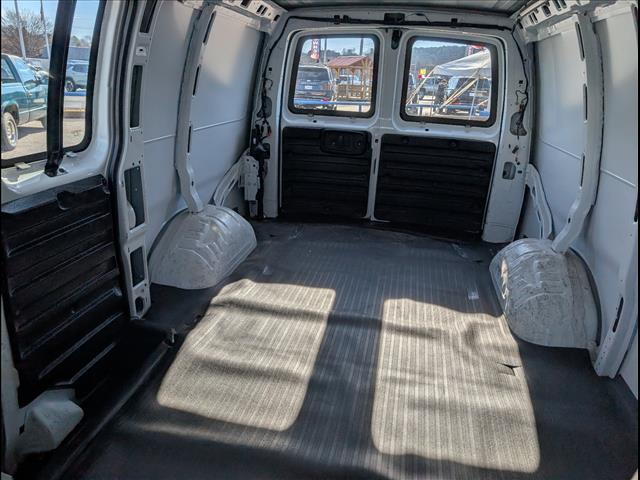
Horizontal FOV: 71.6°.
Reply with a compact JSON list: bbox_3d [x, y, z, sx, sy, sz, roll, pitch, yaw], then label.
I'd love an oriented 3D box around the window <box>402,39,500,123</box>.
[{"bbox_3d":[0.801,-0.951,2.684,0.579,0.494,0.050,6,25,10],"label":"window"}]

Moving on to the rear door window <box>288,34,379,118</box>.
[{"bbox_3d":[0.080,-1.032,2.805,0.568,0.484,0.050,6,25,10],"label":"rear door window"}]

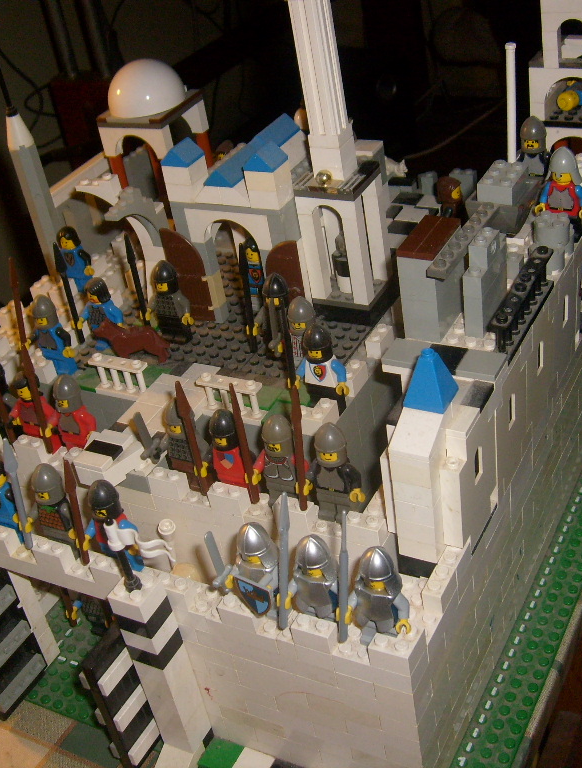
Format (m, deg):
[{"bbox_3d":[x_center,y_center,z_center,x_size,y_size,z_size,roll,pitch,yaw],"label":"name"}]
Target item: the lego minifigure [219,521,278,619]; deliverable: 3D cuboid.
[{"bbox_3d":[-0.013,0.074,0.400,0.028,0.044,0.019,6,38,24],"label":"lego minifigure"}]

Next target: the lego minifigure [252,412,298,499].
[{"bbox_3d":[-0.002,0.034,0.436,0.025,0.045,0.016,10,40,28],"label":"lego minifigure"}]

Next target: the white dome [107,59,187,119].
[{"bbox_3d":[-0.090,-0.182,0.631,0.048,0.027,0.048,10,40,28],"label":"white dome"}]

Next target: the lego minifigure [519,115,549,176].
[{"bbox_3d":[0.118,-0.107,0.505,0.026,0.043,0.017,4,37,21],"label":"lego minifigure"}]

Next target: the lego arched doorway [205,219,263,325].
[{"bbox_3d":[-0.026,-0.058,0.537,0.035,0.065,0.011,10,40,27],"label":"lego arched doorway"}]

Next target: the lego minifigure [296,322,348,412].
[{"bbox_3d":[0.014,-0.005,0.471,0.026,0.043,0.017,9,39,27],"label":"lego minifigure"}]

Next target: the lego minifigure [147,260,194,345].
[{"bbox_3d":[-0.063,-0.041,0.542,0.026,0.043,0.017,9,39,27],"label":"lego minifigure"}]

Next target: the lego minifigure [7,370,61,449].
[{"bbox_3d":[-0.126,0.014,0.500,0.026,0.042,0.017,8,39,26],"label":"lego minifigure"}]

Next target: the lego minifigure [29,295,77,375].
[{"bbox_3d":[-0.120,-0.025,0.527,0.025,0.045,0.016,10,40,28],"label":"lego minifigure"}]

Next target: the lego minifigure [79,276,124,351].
[{"bbox_3d":[-0.101,-0.036,0.547,0.026,0.042,0.017,10,40,27],"label":"lego minifigure"}]

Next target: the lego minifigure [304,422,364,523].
[{"bbox_3d":[0.018,0.036,0.426,0.025,0.045,0.016,7,38,25],"label":"lego minifigure"}]

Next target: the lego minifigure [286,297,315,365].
[{"bbox_3d":[0.006,-0.019,0.480,0.025,0.045,0.016,6,38,23],"label":"lego minifigure"}]

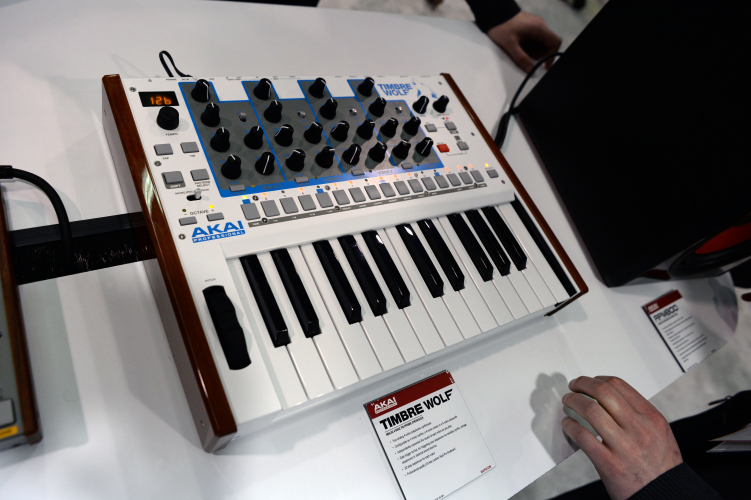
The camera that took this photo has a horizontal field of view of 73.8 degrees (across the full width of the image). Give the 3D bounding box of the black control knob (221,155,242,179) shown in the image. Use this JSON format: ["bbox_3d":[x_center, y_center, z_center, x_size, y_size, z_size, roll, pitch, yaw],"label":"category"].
[{"bbox_3d":[-0.128,-0.076,0.451,0.018,0.017,0.018,13,55,-19],"label":"black control knob"}]

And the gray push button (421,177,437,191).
[{"bbox_3d":[0.059,-0.072,0.547,0.012,0.003,0.015,-13,65,-33],"label":"gray push button"}]

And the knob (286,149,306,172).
[{"bbox_3d":[-0.078,-0.090,0.497,0.018,0.016,0.018,-13,66,-32],"label":"knob"}]

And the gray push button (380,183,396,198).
[{"bbox_3d":[0.013,-0.062,0.521,0.012,0.002,0.016,-13,66,-32],"label":"gray push button"}]

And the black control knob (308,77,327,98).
[{"bbox_3d":[-0.062,-0.180,0.552,0.018,0.017,0.018,28,51,-7],"label":"black control knob"}]

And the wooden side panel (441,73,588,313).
[{"bbox_3d":[0.156,-0.079,0.644,0.014,0.068,0.339,-13,65,-33],"label":"wooden side panel"}]

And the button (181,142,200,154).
[{"bbox_3d":[-0.167,-0.092,0.451,0.014,0.003,0.011,-13,66,-32],"label":"button"}]

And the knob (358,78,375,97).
[{"bbox_3d":[-0.009,-0.192,0.586,0.018,0.017,0.018,13,55,-19],"label":"knob"}]

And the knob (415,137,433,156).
[{"bbox_3d":[0.058,-0.118,0.569,0.017,0.017,0.017,30,50,-6],"label":"knob"}]

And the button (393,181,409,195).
[{"bbox_3d":[0.027,-0.064,0.520,0.013,0.003,0.016,-13,67,-32],"label":"button"}]

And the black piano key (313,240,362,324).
[{"bbox_3d":[-0.032,0.026,0.447,0.014,0.011,0.085,-13,65,-33],"label":"black piano key"}]

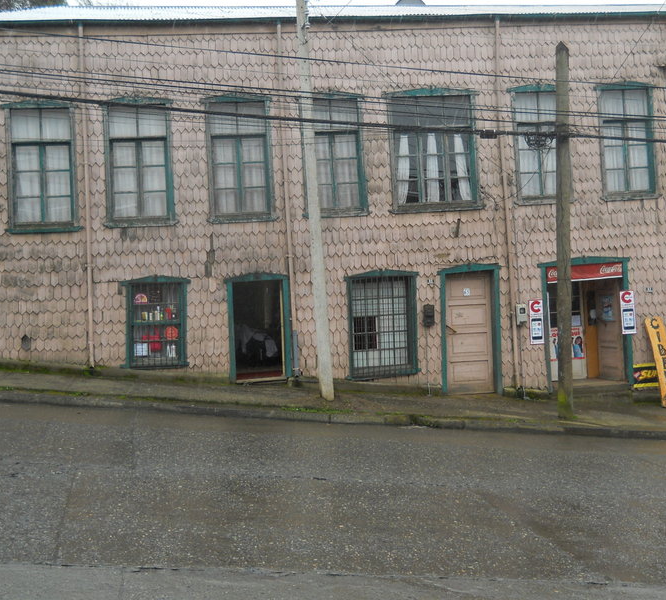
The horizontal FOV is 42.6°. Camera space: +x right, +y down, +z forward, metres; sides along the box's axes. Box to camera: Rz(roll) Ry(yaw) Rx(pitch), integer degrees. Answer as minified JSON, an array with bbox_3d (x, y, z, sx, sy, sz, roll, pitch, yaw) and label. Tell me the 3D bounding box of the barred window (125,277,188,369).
[{"bbox_3d":[-3.231,0.395,15.605,1.187,1.704,0.120,-3,-1,-10],"label":"barred window"}]

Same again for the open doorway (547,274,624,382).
[{"bbox_3d":[4.954,0.549,16.759,1.464,2.036,0.250,-3,-1,-10],"label":"open doorway"}]

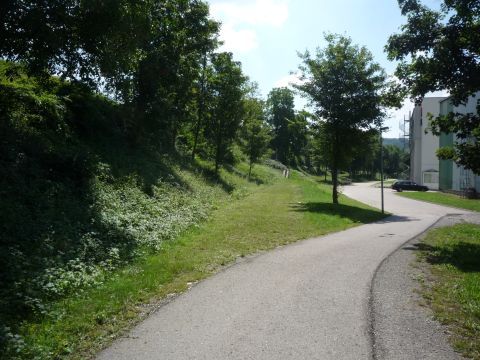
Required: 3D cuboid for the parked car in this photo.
[{"bbox_3d":[21.903,0.835,57.000,4.500,1.460,1.760,0,0,5],"label":"parked car"}]

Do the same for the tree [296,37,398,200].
[{"bbox_3d":[6.511,-3.724,27.000,6.100,10.200,5.900,0,0,0],"label":"tree"}]

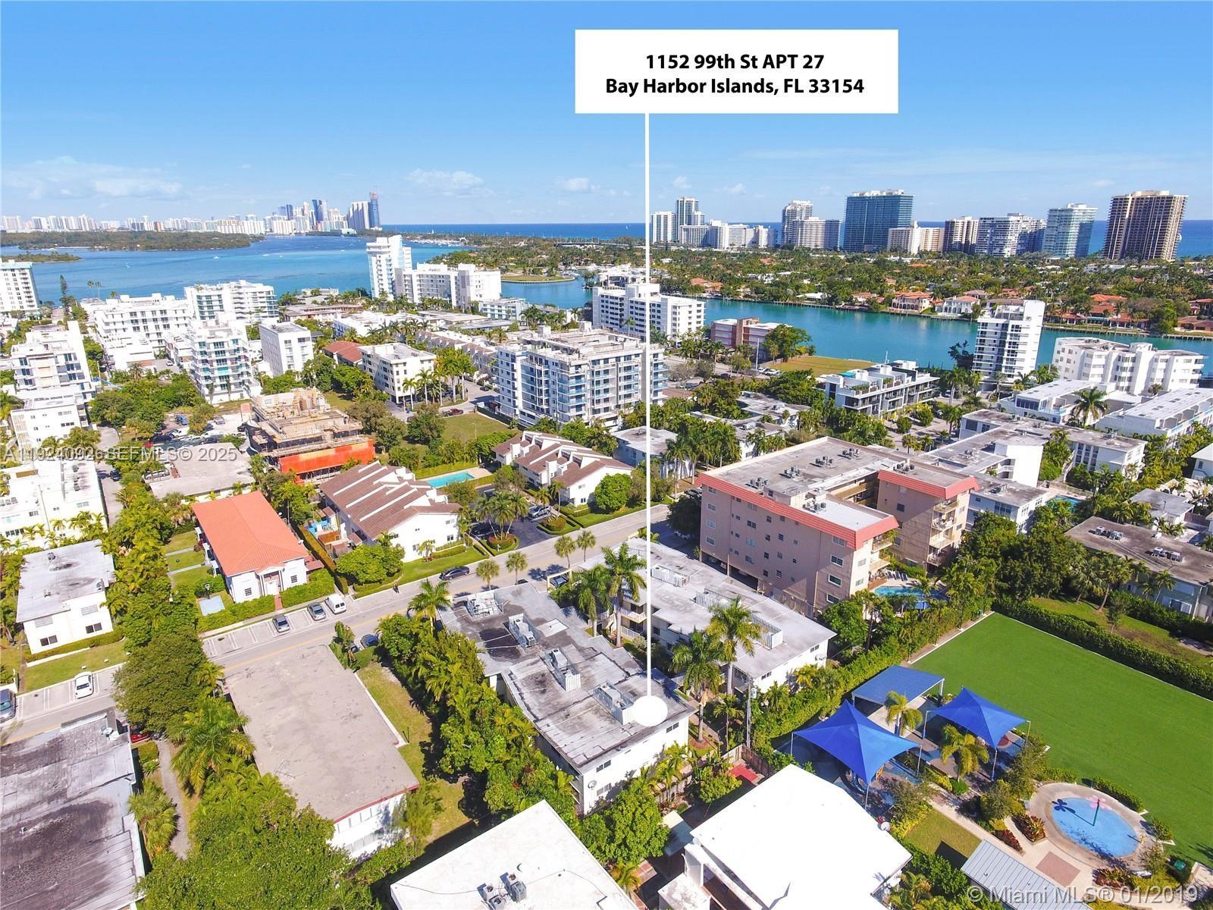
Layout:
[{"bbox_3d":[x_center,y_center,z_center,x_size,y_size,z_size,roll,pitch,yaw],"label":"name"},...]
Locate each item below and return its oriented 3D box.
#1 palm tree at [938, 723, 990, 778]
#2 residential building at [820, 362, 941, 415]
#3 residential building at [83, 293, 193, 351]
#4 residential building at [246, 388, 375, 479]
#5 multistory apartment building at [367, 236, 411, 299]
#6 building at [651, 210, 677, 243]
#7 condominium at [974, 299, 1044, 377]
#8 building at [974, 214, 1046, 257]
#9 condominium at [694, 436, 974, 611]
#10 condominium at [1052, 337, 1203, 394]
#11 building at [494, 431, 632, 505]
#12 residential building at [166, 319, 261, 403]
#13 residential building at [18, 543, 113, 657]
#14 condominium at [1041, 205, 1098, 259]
[{"bbox_3d":[37.613,31.969,73.605,4.600,6.300,4.600,8,20,24],"label":"palm tree"},{"bbox_3d":[83.383,-19.064,216.383,42.876,12.106,17.150,-14,23,-34],"label":"residential building"},{"bbox_3d":[-229.989,-65.151,346.149,40.000,20.500,48.000,-13,22,-32],"label":"residential building"},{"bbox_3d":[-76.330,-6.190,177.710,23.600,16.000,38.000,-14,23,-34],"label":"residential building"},{"bbox_3d":[-160.416,-136.188,515.719,27.000,47.000,20.000,-13,22,-32],"label":"multistory apartment building"},{"bbox_3d":[111.495,-439.323,1377.080,34.000,73.000,34.000,-13,22,-32],"label":"building"},{"bbox_3d":[141.352,-39.070,246.656,18.361,30.265,18.664,11,22,31],"label":"condominium"},{"bbox_3d":[536.303,-285.483,928.797,82.000,61.000,48.000,-13,22,-32],"label":"building"},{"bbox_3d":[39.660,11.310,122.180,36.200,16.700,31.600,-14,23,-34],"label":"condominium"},{"bbox_3d":[184.927,-32.292,250.800,27.000,14.300,41.000,-17,25,-41],"label":"condominium"},{"bbox_3d":[-10.890,1.780,162.630,17.200,9.700,32.200,-14,23,-34],"label":"building"},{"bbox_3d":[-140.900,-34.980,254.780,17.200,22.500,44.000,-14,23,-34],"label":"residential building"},{"bbox_3d":[-81.788,21.240,107.348,10.909,6.500,22.407,-13,22,-32],"label":"residential building"},{"bbox_3d":[566.284,-267.394,856.844,60.000,72.000,27.000,-13,22,-32],"label":"condominium"}]

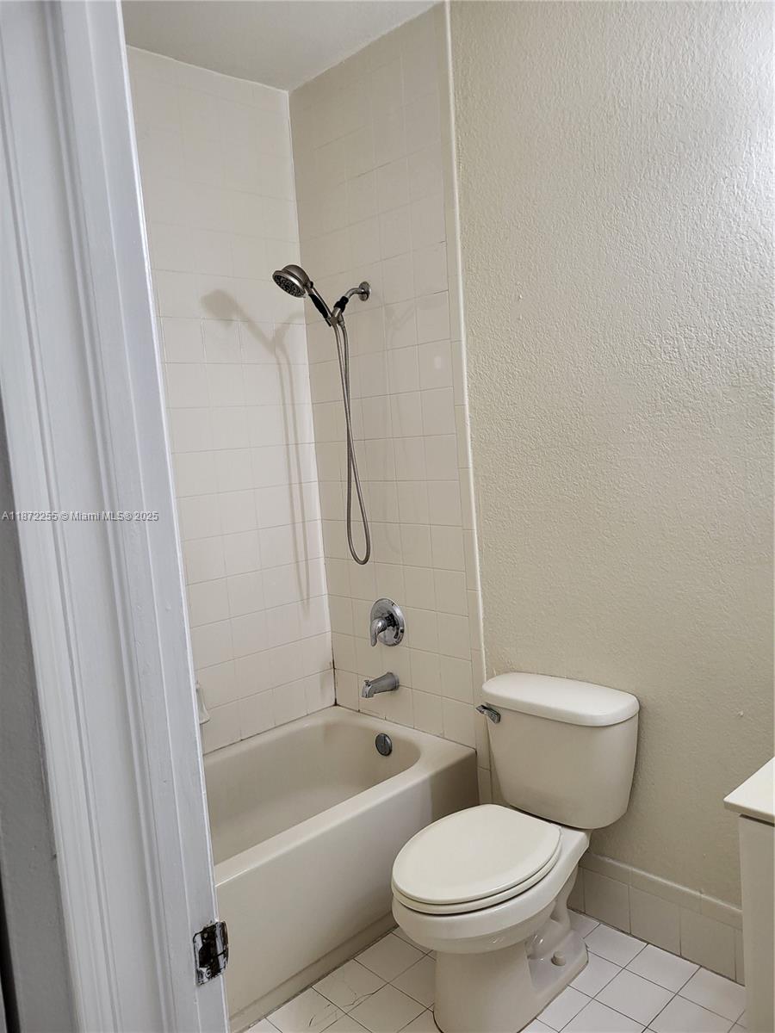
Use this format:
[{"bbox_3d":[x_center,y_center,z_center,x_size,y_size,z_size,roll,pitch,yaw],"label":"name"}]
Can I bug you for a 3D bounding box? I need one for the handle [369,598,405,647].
[{"bbox_3d":[-0.029,0.394,2.835,0.083,0.180,0.180,-10,8,-43],"label":"handle"}]

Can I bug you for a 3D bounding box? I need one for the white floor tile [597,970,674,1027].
[{"bbox_3d":[0.645,1.256,2.022,0.150,0.010,0.150,-10,8,-43],"label":"white floor tile"}]

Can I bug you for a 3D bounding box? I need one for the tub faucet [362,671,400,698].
[{"bbox_3d":[-0.035,0.622,2.837,0.143,0.074,0.066,-10,8,-43],"label":"tub faucet"}]

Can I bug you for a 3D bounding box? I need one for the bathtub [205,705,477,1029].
[{"bbox_3d":[-0.483,1.079,2.392,1.520,0.426,0.755,-10,8,-43],"label":"bathtub"}]

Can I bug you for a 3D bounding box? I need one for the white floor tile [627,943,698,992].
[{"bbox_3d":[0.749,1.238,2.119,0.134,0.010,0.150,-10,8,-43],"label":"white floor tile"}]

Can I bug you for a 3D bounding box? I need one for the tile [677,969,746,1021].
[{"bbox_3d":[0.854,1.242,2.008,0.134,0.010,0.150,-10,8,-43],"label":"tile"}]

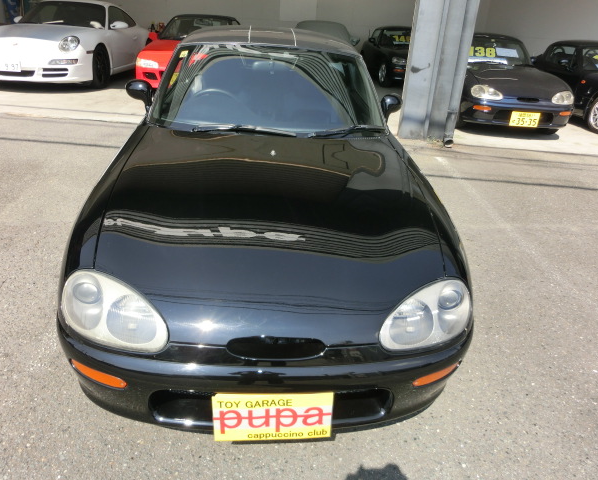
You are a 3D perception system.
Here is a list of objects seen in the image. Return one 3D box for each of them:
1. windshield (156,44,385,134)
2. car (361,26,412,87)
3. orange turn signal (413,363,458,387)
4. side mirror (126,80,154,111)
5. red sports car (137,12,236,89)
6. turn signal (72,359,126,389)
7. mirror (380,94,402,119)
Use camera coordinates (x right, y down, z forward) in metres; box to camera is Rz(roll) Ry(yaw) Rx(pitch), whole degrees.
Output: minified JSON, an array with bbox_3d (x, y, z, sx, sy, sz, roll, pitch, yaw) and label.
[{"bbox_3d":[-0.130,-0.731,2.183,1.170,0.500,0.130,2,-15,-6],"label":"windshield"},{"bbox_3d":[2.341,-4.335,10.443,1.395,1.185,3.295,-1,26,-9],"label":"car"},{"bbox_3d":[0.423,0.404,1.345,0.197,0.042,0.050,-12,32,-27],"label":"orange turn signal"},{"bbox_3d":[-0.793,-0.722,2.210,0.138,0.130,0.100,2,28,-6],"label":"side mirror"},{"bbox_3d":[-1.544,-3.091,7.407,1.395,1.175,3.295,4,26,0],"label":"red sports car"},{"bbox_3d":[-0.566,0.377,1.246,0.197,0.042,0.050,14,30,16],"label":"turn signal"},{"bbox_3d":[0.486,-0.706,2.345,0.138,0.130,0.100,2,28,-6],"label":"mirror"}]

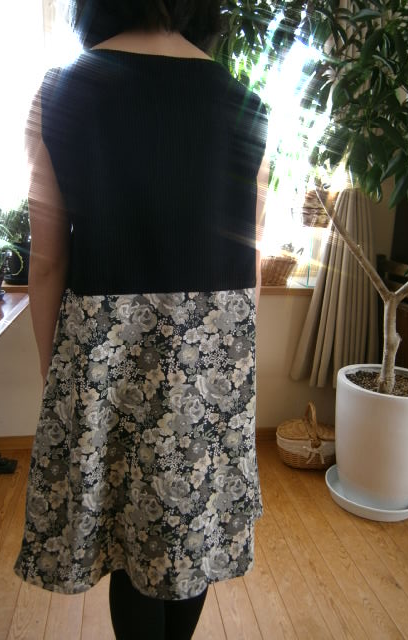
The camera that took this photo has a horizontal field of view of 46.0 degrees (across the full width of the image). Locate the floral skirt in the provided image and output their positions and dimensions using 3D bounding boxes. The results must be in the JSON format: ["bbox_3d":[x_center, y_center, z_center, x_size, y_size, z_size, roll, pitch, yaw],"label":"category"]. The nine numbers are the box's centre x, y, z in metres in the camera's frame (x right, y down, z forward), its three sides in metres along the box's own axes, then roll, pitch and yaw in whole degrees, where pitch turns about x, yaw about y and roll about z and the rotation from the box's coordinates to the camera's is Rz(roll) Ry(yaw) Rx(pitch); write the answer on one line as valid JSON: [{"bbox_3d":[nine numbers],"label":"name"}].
[{"bbox_3d":[-0.105,0.195,0.957,0.490,0.560,0.340,-1,13,-13],"label":"floral skirt"}]

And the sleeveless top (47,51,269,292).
[{"bbox_3d":[-0.085,-0.256,0.845,0.410,0.410,0.250,-1,13,-13],"label":"sleeveless top"}]

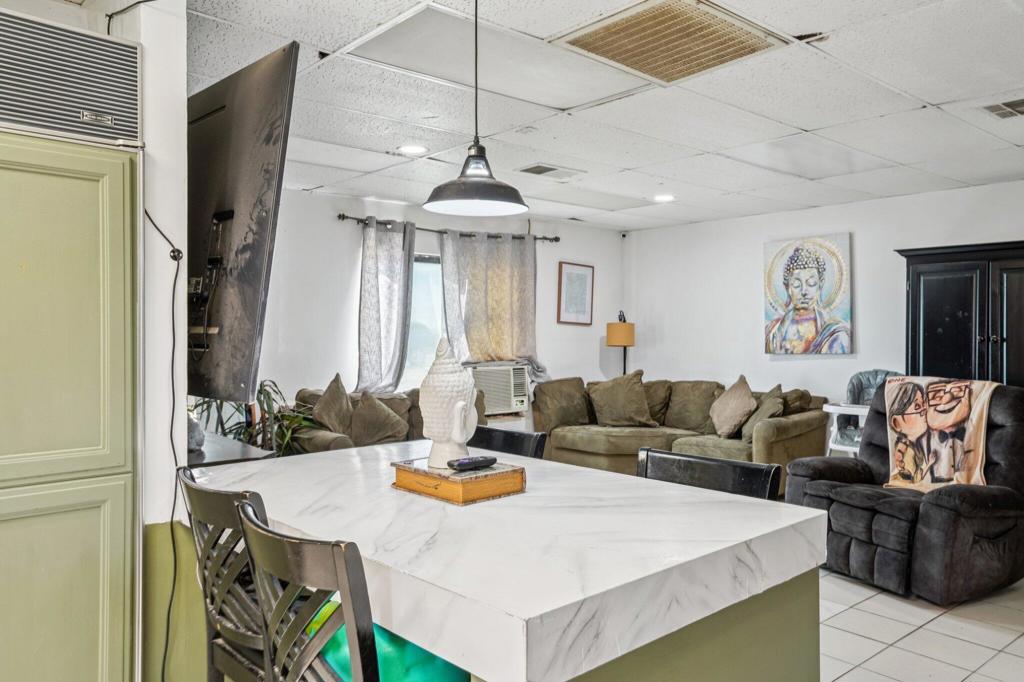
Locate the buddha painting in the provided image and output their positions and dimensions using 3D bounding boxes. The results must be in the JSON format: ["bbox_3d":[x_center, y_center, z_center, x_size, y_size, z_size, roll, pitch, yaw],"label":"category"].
[{"bbox_3d":[2.482,-0.380,6.245,0.040,0.985,0.755,0,1,-41],"label":"buddha painting"}]

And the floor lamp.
[{"bbox_3d":[1.073,0.484,7.332,0.280,1.540,0.280,0,1,-41],"label":"floor lamp"}]

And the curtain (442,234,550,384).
[{"bbox_3d":[-0.142,-0.322,6.614,1.160,1.320,0.200,0,1,-41],"label":"curtain"}]

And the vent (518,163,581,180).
[{"bbox_3d":[0.262,-1.115,4.902,0.420,0.030,0.310,0,1,-41],"label":"vent"}]

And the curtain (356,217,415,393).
[{"bbox_3d":[-1.002,-0.246,5.912,0.530,1.460,0.130,0,1,-41],"label":"curtain"}]

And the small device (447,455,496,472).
[{"bbox_3d":[-0.102,0.327,1.968,0.142,0.022,0.042,0,1,-41],"label":"small device"}]

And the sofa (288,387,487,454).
[{"bbox_3d":[-0.697,0.819,5.584,1.740,0.900,0.900,0,1,-41],"label":"sofa"}]

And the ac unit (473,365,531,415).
[{"bbox_3d":[-0.216,0.428,6.614,0.590,0.390,0.450,0,1,-41],"label":"ac unit"}]

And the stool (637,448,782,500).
[{"bbox_3d":[0.443,0.833,2.096,0.450,0.965,0.500,1,1,44],"label":"stool"}]

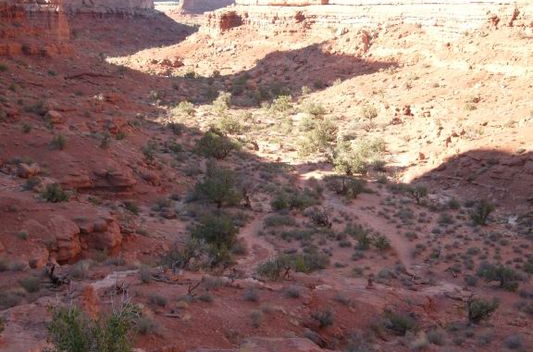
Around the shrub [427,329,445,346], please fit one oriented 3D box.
[{"bbox_3d":[4.326,4.134,20.500,0.461,0.419,0.424,0,13,0],"label":"shrub"}]

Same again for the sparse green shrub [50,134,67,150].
[{"bbox_3d":[-11.687,-1.882,45.000,0.899,0.845,0.827,0,13,0],"label":"sparse green shrub"}]

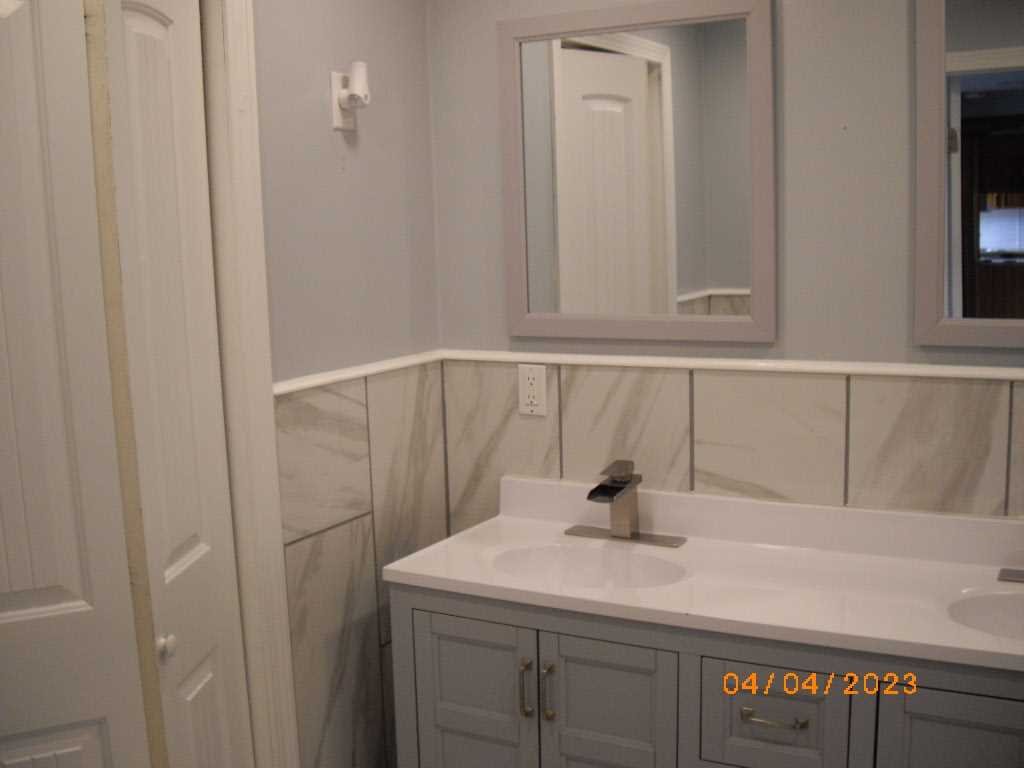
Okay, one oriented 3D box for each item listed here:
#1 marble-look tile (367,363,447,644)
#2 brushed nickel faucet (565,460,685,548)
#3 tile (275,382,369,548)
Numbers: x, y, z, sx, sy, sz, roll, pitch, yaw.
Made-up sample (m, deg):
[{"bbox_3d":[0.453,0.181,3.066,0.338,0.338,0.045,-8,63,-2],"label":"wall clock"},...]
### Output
[{"bbox_3d":[-0.234,0.268,2.594,0.010,0.603,0.291,2,9,30],"label":"marble-look tile"},{"bbox_3d":[0.218,0.248,2.353,0.262,0.171,0.155,2,9,30],"label":"brushed nickel faucet"},{"bbox_3d":[-0.386,0.153,2.323,0.010,0.299,0.290,2,9,30],"label":"tile"}]

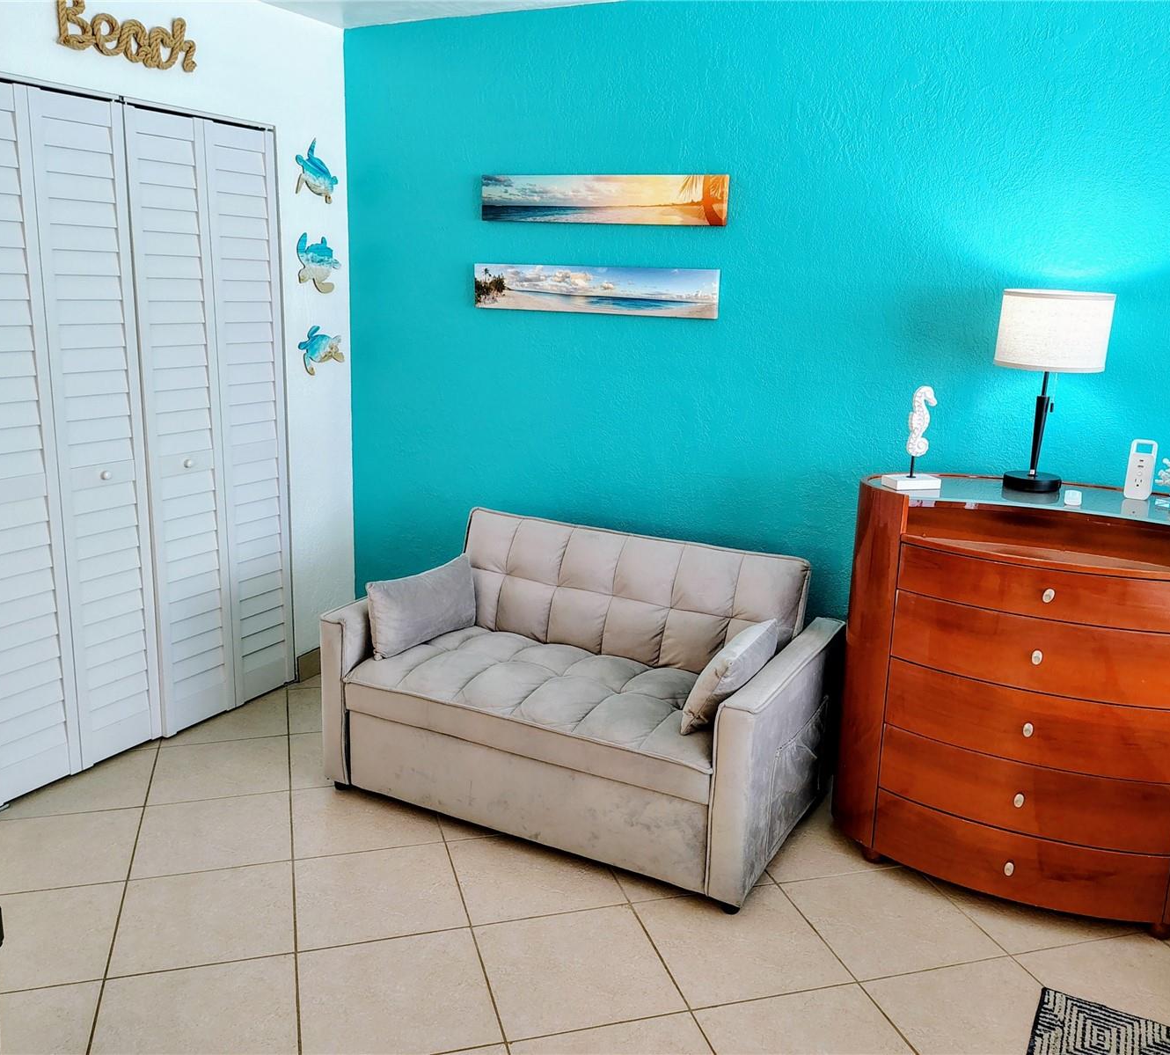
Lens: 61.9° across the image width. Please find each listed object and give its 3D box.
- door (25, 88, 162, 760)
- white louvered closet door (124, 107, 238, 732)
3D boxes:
[{"bbox_3d":[-1.501,-0.243,3.015,0.033,2.030,0.301,8,14,26],"label":"door"},{"bbox_3d":[-1.338,-0.294,3.254,0.033,2.020,0.308,8,14,26],"label":"white louvered closet door"}]

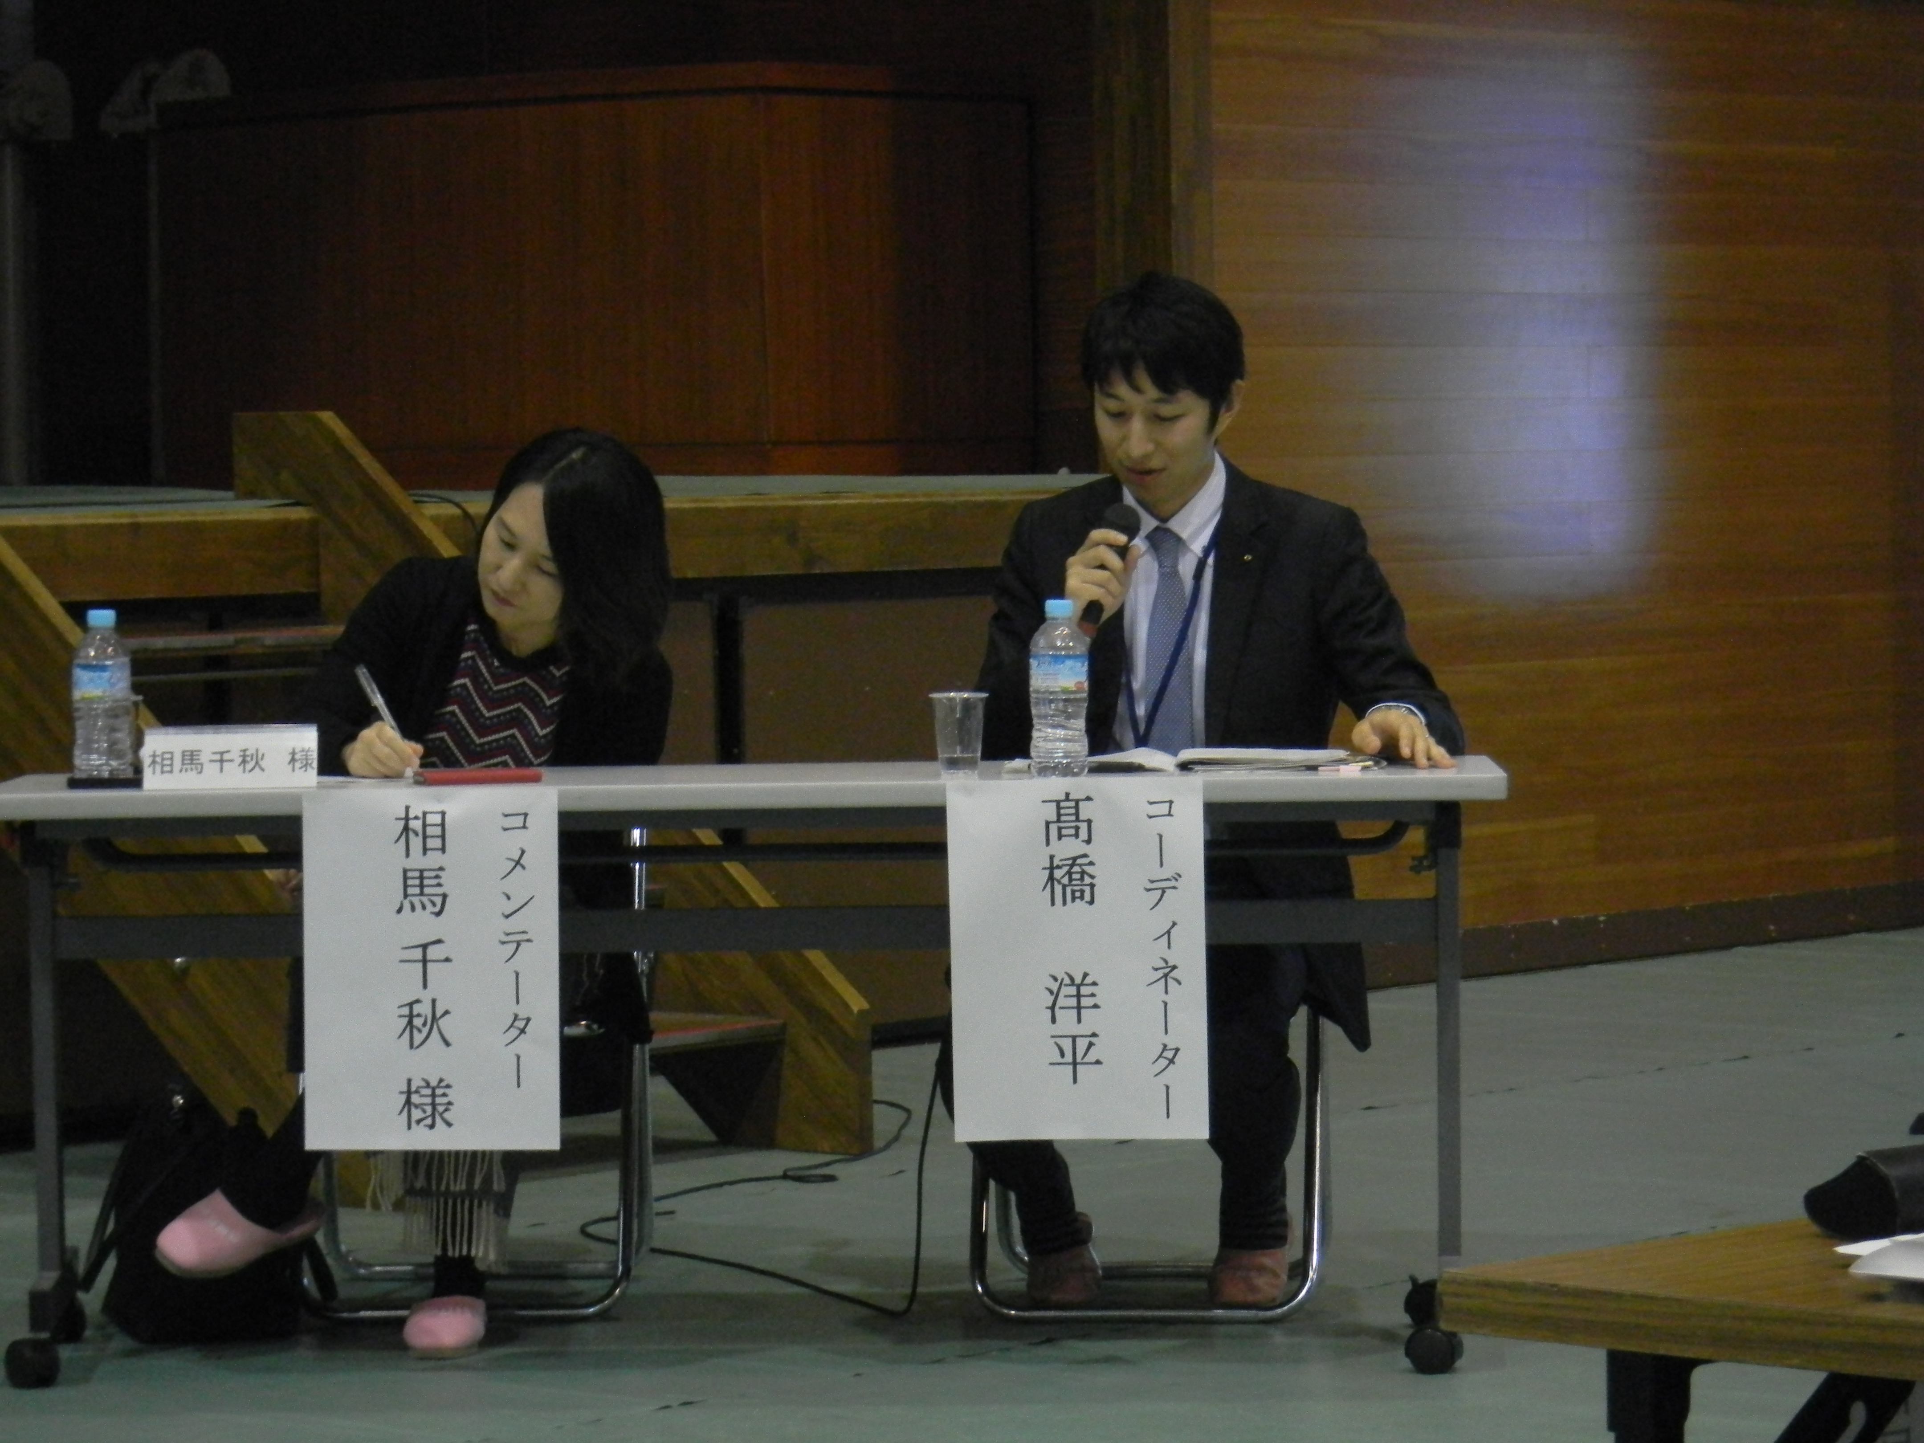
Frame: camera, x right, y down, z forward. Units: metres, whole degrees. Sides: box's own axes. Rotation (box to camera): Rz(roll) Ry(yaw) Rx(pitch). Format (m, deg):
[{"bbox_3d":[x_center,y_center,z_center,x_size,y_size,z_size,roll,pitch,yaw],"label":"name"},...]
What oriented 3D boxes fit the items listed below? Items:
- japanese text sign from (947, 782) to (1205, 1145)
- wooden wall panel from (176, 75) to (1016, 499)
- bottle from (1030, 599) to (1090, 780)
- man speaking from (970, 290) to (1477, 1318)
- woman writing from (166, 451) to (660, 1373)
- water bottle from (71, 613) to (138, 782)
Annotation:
[{"bbox_3d":[0.136,0.278,7.970,0.297,0.420,0.008,-1,2,0],"label":"japanese text sign"},{"bbox_3d":[-0.956,-1.079,16.958,2.210,0.980,0.910,2,3,44],"label":"wooden wall panel"},{"bbox_3d":[0.116,-0.039,8.100,0.068,0.211,0.068,-1,2,0],"label":"bottle"},{"bbox_3d":[0.306,0.083,8.611,0.640,1.310,0.800,0,2,5],"label":"man speaking"},{"bbox_3d":[-0.688,0.194,8.615,0.630,1.120,0.820,0,2,12],"label":"woman writing"},{"bbox_3d":[-1.015,-0.029,8.080,0.068,0.208,0.068,-1,2,0],"label":"water bottle"}]

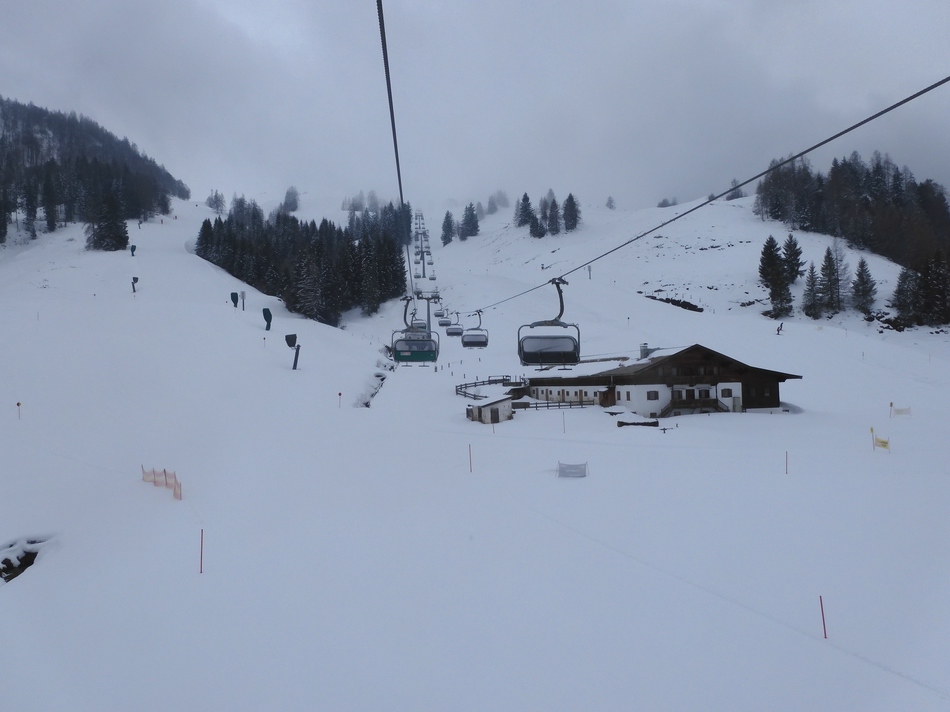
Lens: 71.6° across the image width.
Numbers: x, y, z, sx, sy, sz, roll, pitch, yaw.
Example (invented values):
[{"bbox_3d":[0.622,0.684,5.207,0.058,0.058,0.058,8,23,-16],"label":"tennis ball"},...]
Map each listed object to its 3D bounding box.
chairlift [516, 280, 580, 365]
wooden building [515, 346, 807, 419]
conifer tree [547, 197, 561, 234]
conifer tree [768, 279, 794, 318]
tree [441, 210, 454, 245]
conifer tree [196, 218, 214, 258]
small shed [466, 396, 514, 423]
[{"bbox_3d":[2.817,-1.229,24.900,2.350,3.350,1.400,-1,-2,-5],"label":"chairlift"},{"bbox_3d":[26.057,3.553,102.394,24.300,9.820,40.000,-1,-2,-15],"label":"wooden building"},{"bbox_3d":[43.512,-77.323,365.000,7.370,19.950,7.370,-2,-2,7],"label":"conifer tree"},{"bbox_3d":[70.749,-13.273,152.000,5.580,9.230,5.580,-1,-2,0],"label":"conifer tree"},{"bbox_3d":[-15.243,-71.226,365.000,7.370,18.850,7.370,-2,-2,-2],"label":"tree"},{"bbox_3d":[-116.640,-50.854,285.000,7.400,17.310,7.400,-1,-2,-22],"label":"conifer tree"},{"bbox_3d":[1.897,6.806,83.300,3.900,3.300,5.600,-1,-3,-17],"label":"small shed"}]

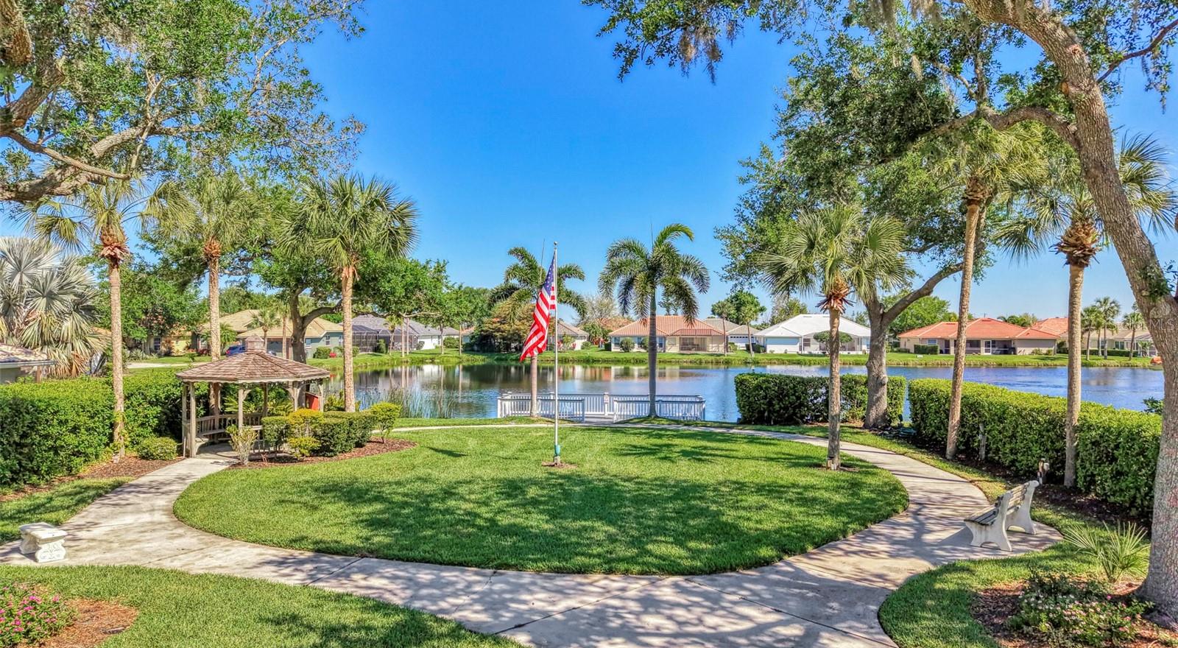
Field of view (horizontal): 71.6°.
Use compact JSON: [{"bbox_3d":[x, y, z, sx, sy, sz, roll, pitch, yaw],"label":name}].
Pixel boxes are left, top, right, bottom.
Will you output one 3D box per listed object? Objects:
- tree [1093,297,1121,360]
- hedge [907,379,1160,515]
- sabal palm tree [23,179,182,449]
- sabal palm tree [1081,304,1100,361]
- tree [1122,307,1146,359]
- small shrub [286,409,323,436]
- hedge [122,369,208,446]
[{"bbox_3d":[58.362,0.518,92.000,3.210,7.150,3.210,0,0,0],"label":"tree"},{"bbox_3d":[11.500,2.842,21.283,1.600,1.780,12.800,0,0,0],"label":"hedge"},{"bbox_3d":[-13.709,-0.246,23.000,4.500,7.800,4.400,0,0,0],"label":"sabal palm tree"},{"bbox_3d":[63.193,1.103,103.000,2.600,7.000,2.600,0,0,0],"label":"sabal palm tree"},{"bbox_3d":[70.099,1.065,105.000,3.000,6.700,3.000,0,0,0],"label":"tree"},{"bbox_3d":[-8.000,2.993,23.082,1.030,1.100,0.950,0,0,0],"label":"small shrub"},{"bbox_3d":[-13.300,2.778,25.483,1.800,1.960,4.400,0,0,0],"label":"hedge"}]

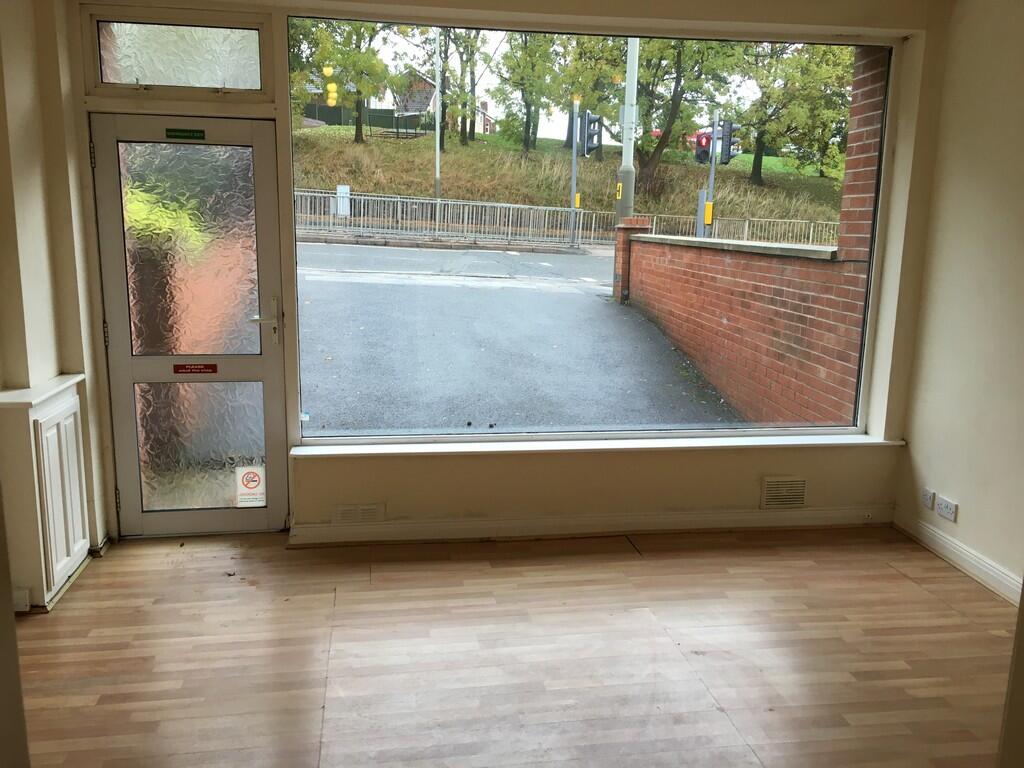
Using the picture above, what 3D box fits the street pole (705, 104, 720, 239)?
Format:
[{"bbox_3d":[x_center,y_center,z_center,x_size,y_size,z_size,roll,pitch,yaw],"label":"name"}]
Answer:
[{"bbox_3d":[4.693,-4.744,20.203,0.120,3.305,0.120,-1,10,-8],"label":"street pole"}]

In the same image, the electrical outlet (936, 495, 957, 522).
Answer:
[{"bbox_3d":[2.087,0.600,4.116,0.020,0.086,0.146,0,10,-5],"label":"electrical outlet"}]

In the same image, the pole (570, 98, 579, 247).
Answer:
[{"bbox_3d":[1.521,-5.043,20.687,0.120,3.484,0.120,-1,10,-8],"label":"pole"}]

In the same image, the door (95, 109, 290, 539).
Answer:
[{"bbox_3d":[-1.528,-0.240,4.151,0.808,2.017,0.060,-1,10,-8],"label":"door"}]

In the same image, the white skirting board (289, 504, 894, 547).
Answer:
[{"bbox_3d":[0.485,0.721,4.389,3.157,0.102,0.020,-1,10,-8],"label":"white skirting board"}]

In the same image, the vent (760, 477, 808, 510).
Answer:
[{"bbox_3d":[1.419,0.568,4.495,0.240,0.165,0.018,-1,10,-8],"label":"vent"}]

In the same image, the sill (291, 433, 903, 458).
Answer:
[{"bbox_3d":[0.491,0.320,4.398,3.150,0.023,0.171,-1,10,-8],"label":"sill"}]

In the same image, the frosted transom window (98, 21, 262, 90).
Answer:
[{"bbox_3d":[-1.504,-1.493,3.922,0.700,0.268,0.045,-1,10,-8],"label":"frosted transom window"}]

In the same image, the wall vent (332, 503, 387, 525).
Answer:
[{"bbox_3d":[-0.747,0.631,4.199,0.250,0.095,0.015,-1,10,-8],"label":"wall vent"}]

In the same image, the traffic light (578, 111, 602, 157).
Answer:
[{"bbox_3d":[1.911,-6.061,20.800,0.500,1.080,0.480,4,11,14],"label":"traffic light"}]

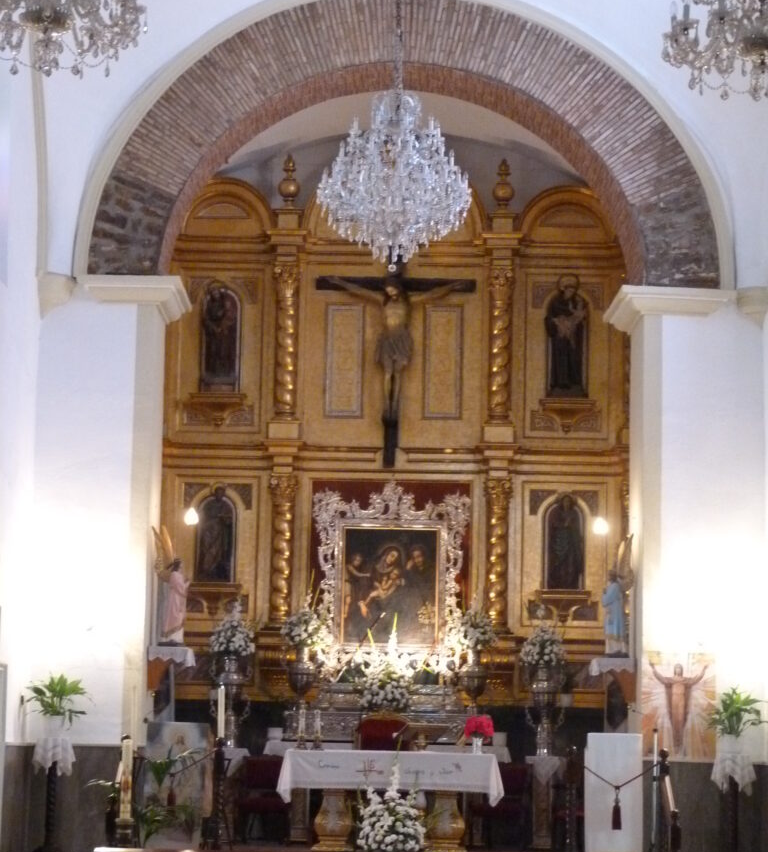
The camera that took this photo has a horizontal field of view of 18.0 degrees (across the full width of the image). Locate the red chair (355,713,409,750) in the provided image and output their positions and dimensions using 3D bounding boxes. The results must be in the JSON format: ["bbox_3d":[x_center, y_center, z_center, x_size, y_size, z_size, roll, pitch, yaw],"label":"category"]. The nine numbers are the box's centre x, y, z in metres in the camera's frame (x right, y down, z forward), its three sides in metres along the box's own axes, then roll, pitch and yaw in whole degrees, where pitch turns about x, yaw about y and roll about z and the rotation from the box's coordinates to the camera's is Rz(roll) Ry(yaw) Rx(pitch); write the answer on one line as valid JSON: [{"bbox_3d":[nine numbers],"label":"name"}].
[{"bbox_3d":[-0.041,3.617,24.789,0.570,1.370,0.620,1,-8,0],"label":"red chair"}]

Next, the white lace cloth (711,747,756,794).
[{"bbox_3d":[2.994,2.973,20.782,0.394,0.386,0.380,1,-8,0],"label":"white lace cloth"}]

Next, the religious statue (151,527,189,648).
[{"bbox_3d":[-1.999,1.488,22.731,0.335,1.117,0.406,-1,-8,15],"label":"religious statue"}]

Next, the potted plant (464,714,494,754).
[{"bbox_3d":[0.911,2.946,23.159,0.284,0.381,0.284,1,-7,0],"label":"potted plant"}]

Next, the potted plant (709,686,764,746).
[{"bbox_3d":[3.029,2.505,20.845,0.481,0.533,0.460,1,-8,0],"label":"potted plant"}]

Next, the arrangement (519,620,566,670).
[{"bbox_3d":[1.640,2.291,25.292,0.472,0.513,0.457,1,-7,0],"label":"arrangement"}]

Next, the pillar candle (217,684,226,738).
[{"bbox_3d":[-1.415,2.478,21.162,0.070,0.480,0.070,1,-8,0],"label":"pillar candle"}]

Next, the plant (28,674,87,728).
[{"bbox_3d":[-2.810,2.380,20.876,0.534,0.482,0.500,1,-8,0],"label":"plant"}]

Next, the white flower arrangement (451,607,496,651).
[{"bbox_3d":[0.961,2.174,26.041,0.494,0.472,0.460,1,-8,0],"label":"white flower arrangement"}]

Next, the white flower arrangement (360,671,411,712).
[{"bbox_3d":[0.016,2.830,25.854,0.533,0.448,0.440,1,-8,0],"label":"white flower arrangement"}]

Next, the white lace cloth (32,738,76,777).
[{"bbox_3d":[-2.869,2.869,21.067,0.355,0.345,0.355,1,-7,0],"label":"white lace cloth"}]

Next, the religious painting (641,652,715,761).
[{"bbox_3d":[2.601,2.471,21.380,0.639,0.939,0.030,1,-7,0],"label":"religious painting"}]

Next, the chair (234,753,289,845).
[{"bbox_3d":[-1.218,3.744,24.385,0.518,0.893,0.558,1,-7,0],"label":"chair"}]

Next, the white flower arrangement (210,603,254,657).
[{"bbox_3d":[-1.559,2.101,25.047,0.444,0.558,0.430,1,-8,0],"label":"white flower arrangement"}]

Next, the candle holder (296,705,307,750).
[{"bbox_3d":[-0.791,2.887,23.268,0.101,0.426,0.101,1,-7,0],"label":"candle holder"}]

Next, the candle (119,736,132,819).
[{"bbox_3d":[-2.163,2.945,20.293,0.100,0.678,0.100,1,-8,0],"label":"candle"}]

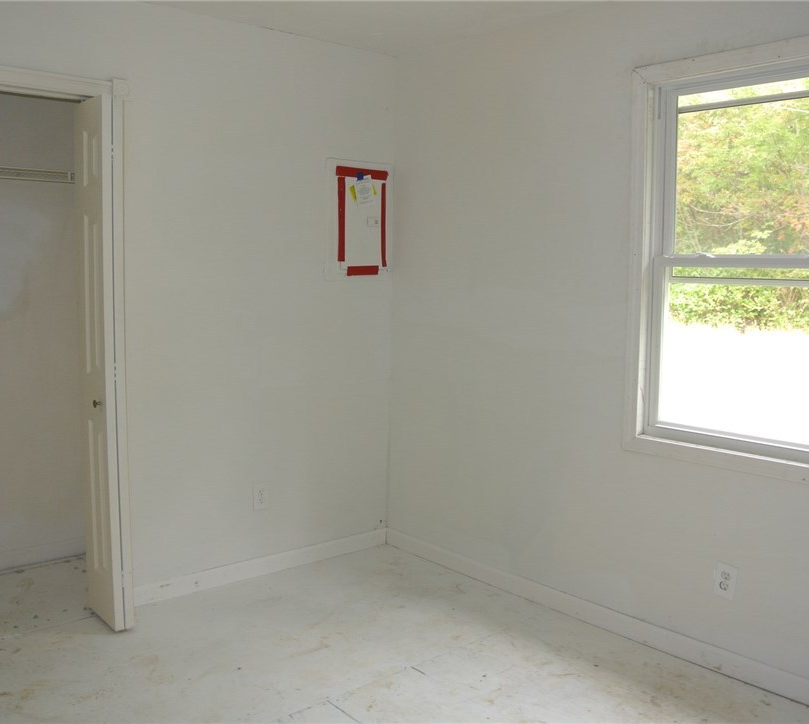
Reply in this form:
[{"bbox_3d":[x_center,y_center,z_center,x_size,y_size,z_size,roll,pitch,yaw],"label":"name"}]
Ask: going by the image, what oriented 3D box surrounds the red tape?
[{"bbox_3d":[-0.200,-0.900,3.896,0.310,0.046,0.004,-4,7,-41],"label":"red tape"}]

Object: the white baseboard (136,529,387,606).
[{"bbox_3d":[-0.593,0.924,3.730,1.330,0.087,0.014,-4,7,-41],"label":"white baseboard"}]

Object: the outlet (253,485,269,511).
[{"bbox_3d":[-0.643,0.603,3.661,0.075,0.120,0.008,-4,7,-41],"label":"outlet"}]

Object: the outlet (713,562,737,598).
[{"bbox_3d":[1.096,0.748,2.776,0.008,0.118,0.073,-4,7,-41],"label":"outlet"}]

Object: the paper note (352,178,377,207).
[{"bbox_3d":[-0.187,-0.821,3.914,0.130,0.137,0.005,-14,13,-39],"label":"paper note"}]

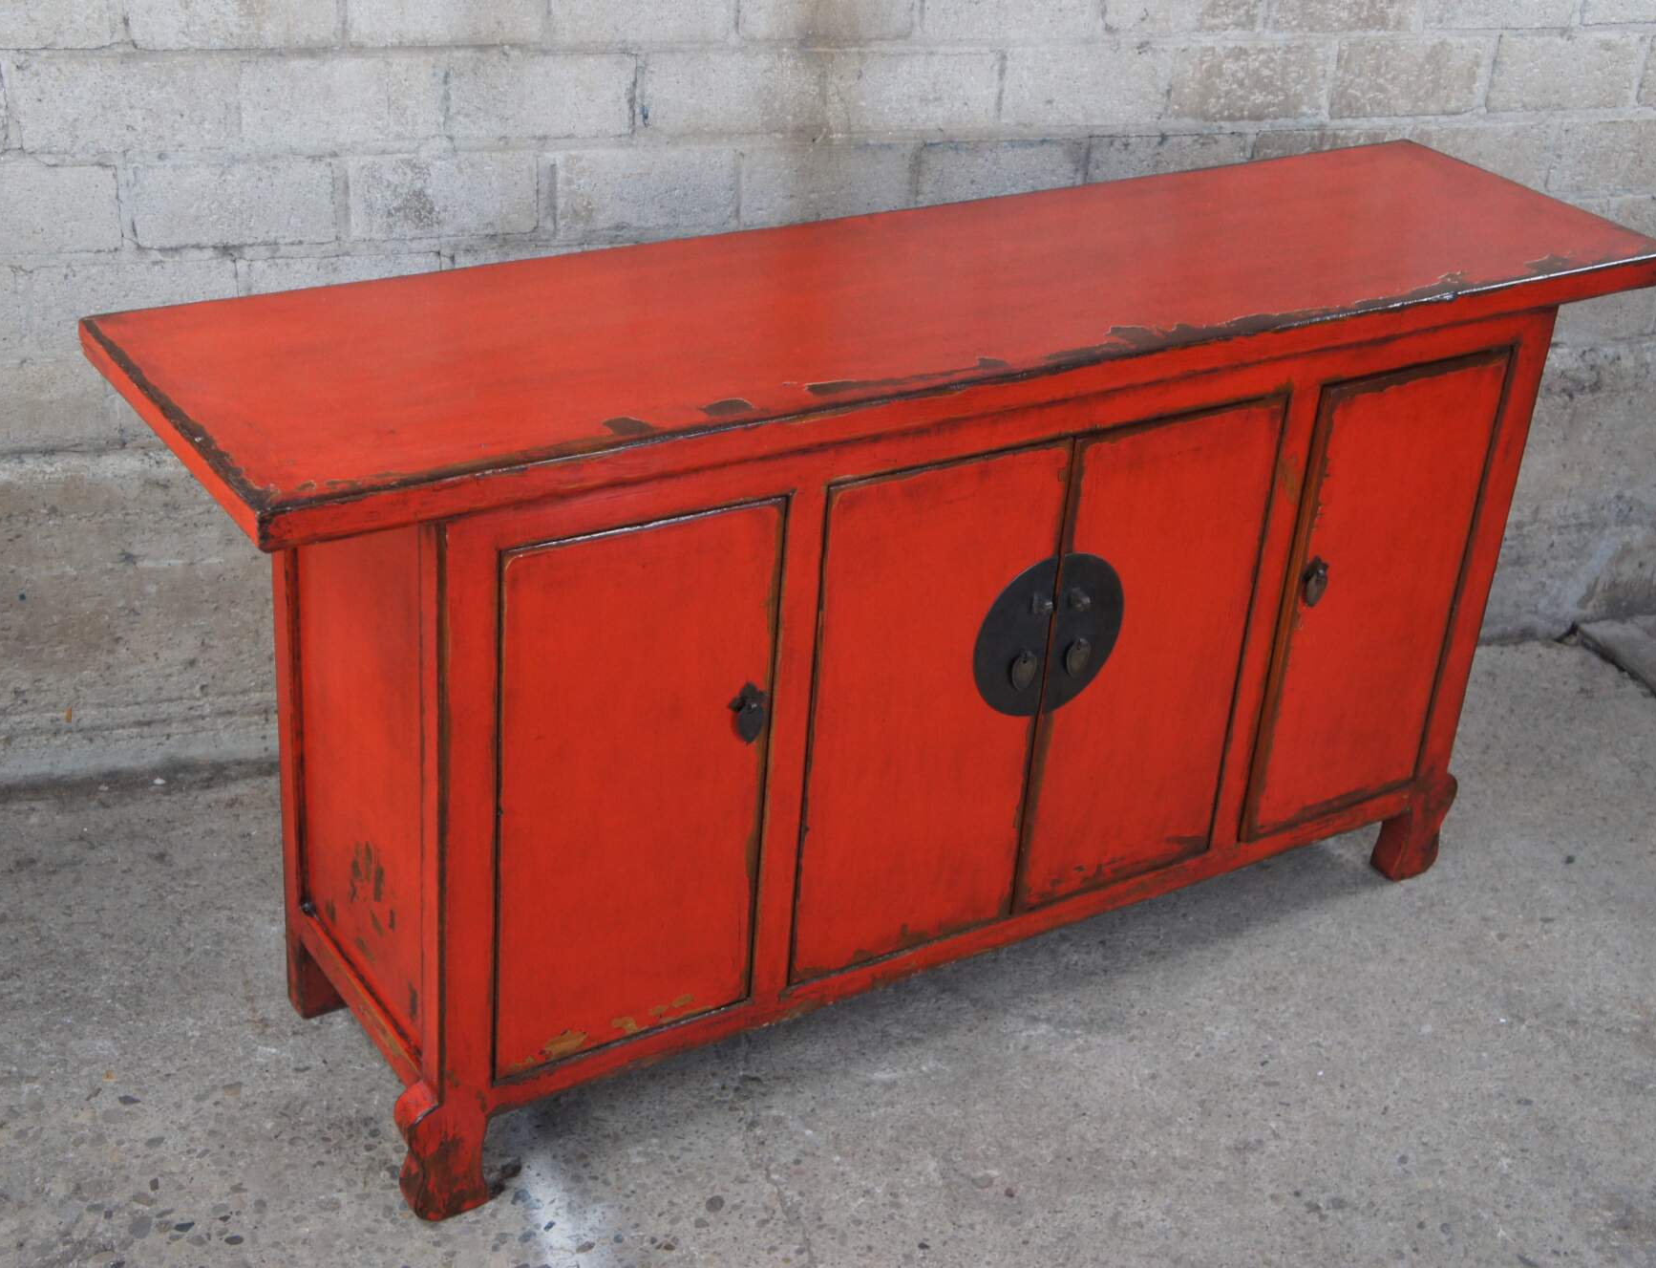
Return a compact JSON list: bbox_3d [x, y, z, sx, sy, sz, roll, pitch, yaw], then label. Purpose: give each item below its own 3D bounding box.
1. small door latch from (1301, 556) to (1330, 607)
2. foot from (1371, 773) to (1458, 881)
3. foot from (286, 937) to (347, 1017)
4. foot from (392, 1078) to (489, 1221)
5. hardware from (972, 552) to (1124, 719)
[{"bbox_3d":[0.602,-0.061,2.786,0.044,0.069,0.021,-14,33,-31],"label":"small door latch"},{"bbox_3d":[0.823,0.256,3.193,0.083,0.168,0.053,-14,33,-31],"label":"foot"},{"bbox_3d":[-0.611,0.400,2.741,0.061,0.110,0.051,-14,33,-31],"label":"foot"},{"bbox_3d":[-0.413,0.548,2.434,0.090,0.158,0.052,-14,33,-31],"label":"foot"},{"bbox_3d":[0.256,0.006,2.565,0.208,0.206,0.022,-14,33,-31],"label":"hardware"}]

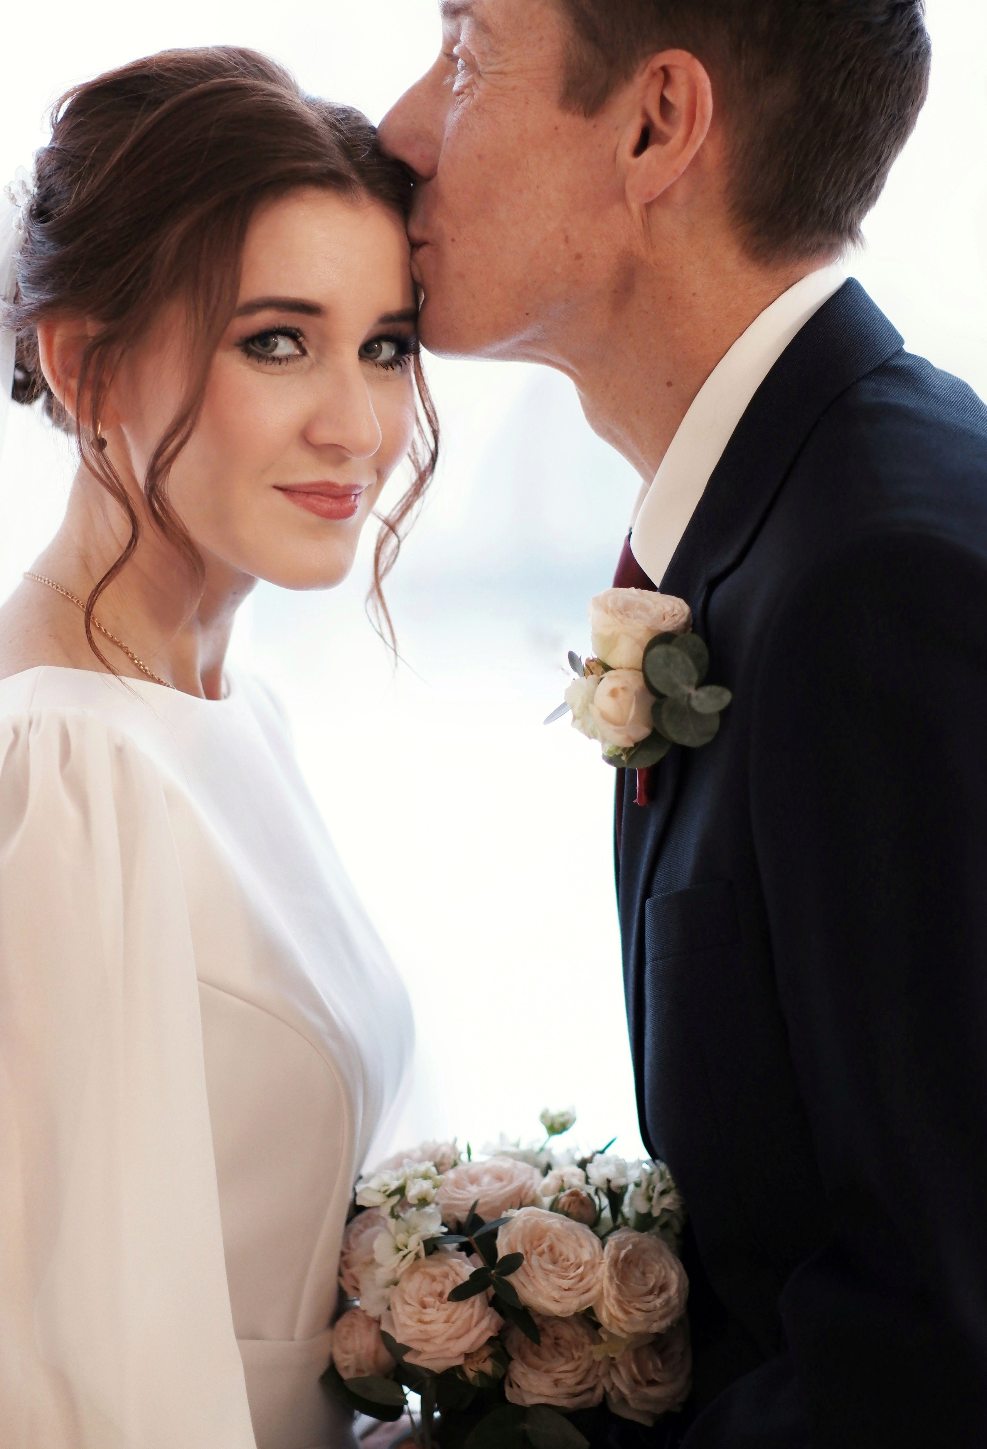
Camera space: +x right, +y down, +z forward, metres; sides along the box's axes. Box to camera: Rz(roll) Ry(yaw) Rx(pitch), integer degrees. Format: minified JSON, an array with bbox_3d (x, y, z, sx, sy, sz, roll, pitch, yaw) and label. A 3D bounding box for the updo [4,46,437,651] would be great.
[{"bbox_3d":[-0.129,-0.173,1.620,0.185,0.285,0.225,0,4,-44],"label":"updo"}]

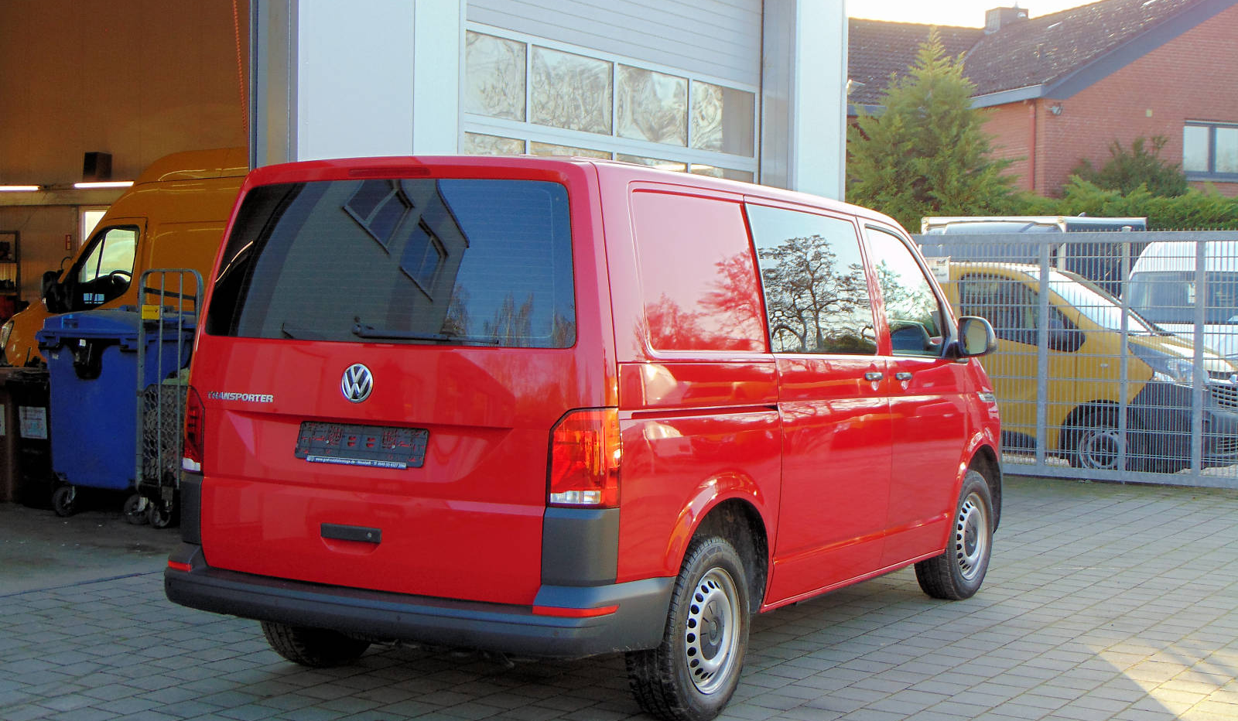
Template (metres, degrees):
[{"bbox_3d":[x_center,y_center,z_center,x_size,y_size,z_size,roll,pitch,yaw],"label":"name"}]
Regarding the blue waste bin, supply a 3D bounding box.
[{"bbox_3d":[-3.150,0.340,12.116,0.820,1.350,1.330,2,3,22],"label":"blue waste bin"}]

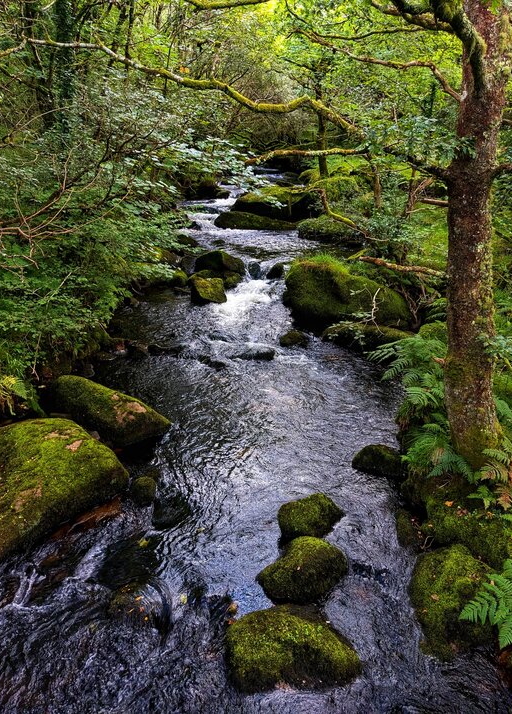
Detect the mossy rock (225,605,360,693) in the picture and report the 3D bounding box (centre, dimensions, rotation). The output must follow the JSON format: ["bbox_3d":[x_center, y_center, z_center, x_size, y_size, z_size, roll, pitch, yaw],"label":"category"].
[{"bbox_3d":[0.234,1.838,3.600,0.879,0.367,0.492,0,21,0],"label":"mossy rock"}]

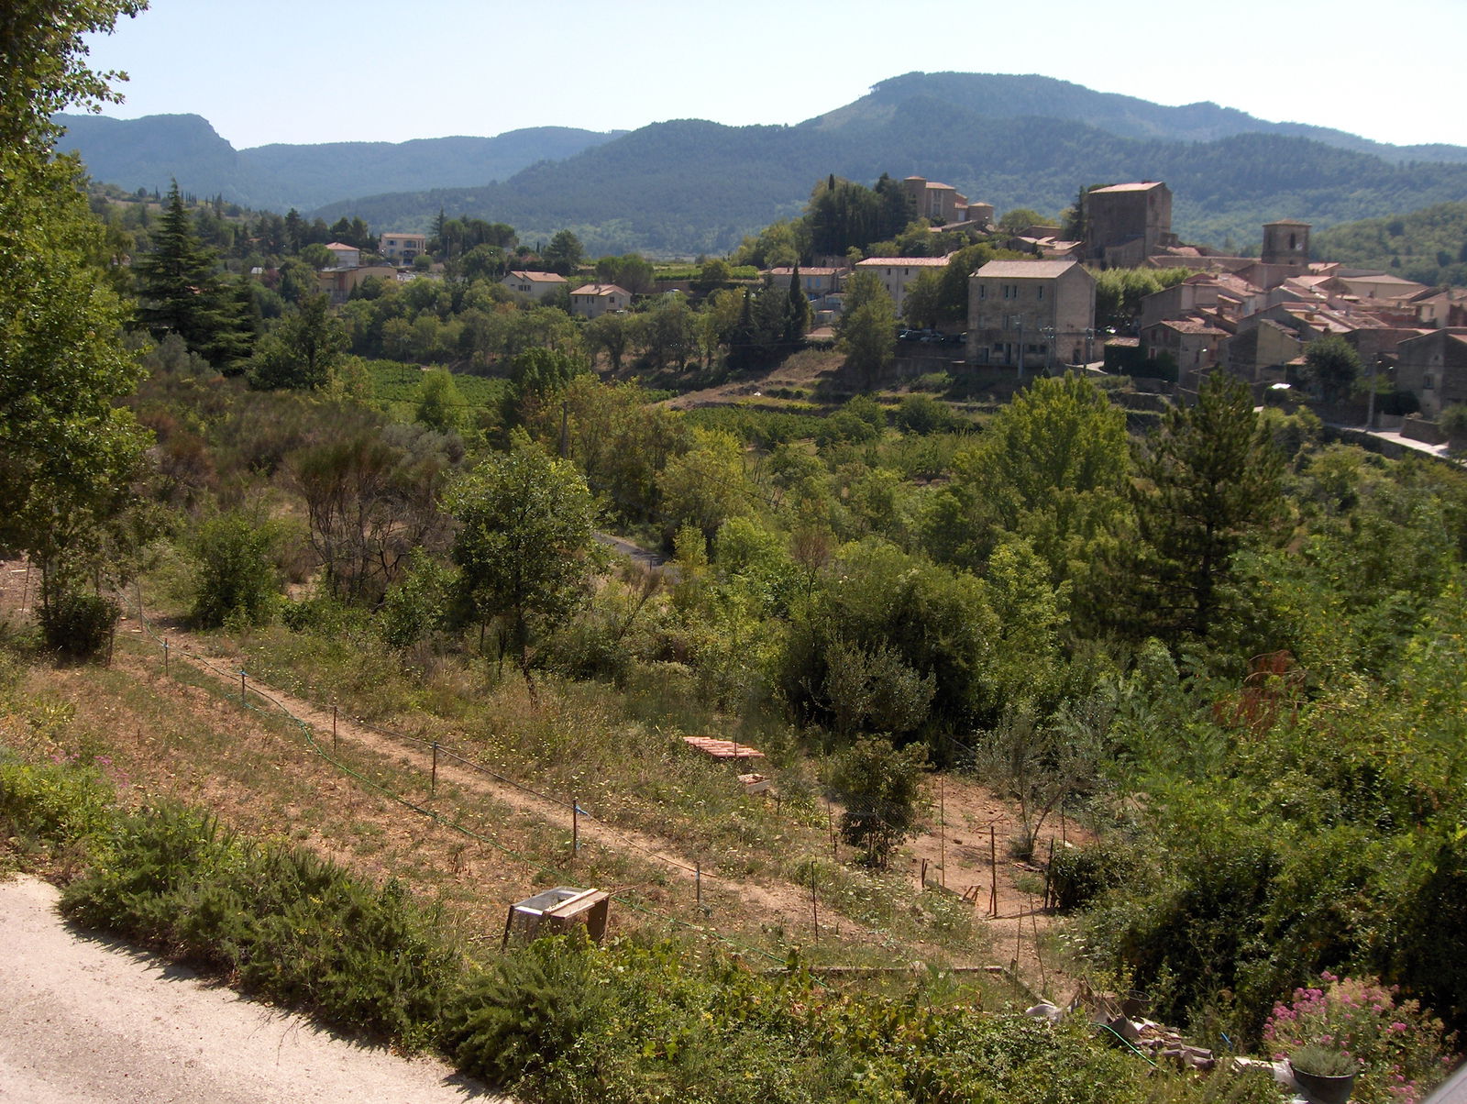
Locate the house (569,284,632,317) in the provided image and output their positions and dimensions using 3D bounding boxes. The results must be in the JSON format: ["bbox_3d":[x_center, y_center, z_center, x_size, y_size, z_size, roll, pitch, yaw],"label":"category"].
[{"bbox_3d":[-27.597,-51.987,345.000,10.000,7.600,10.000,8,13,38],"label":"house"}]

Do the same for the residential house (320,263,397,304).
[{"bbox_3d":[-94.100,-66.920,415.000,13.710,9.170,14.200,8,11,42],"label":"residential house"}]

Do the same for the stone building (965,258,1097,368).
[{"bbox_3d":[40.130,-31.950,222.000,12.110,13.730,14.080,6,9,31],"label":"stone building"}]

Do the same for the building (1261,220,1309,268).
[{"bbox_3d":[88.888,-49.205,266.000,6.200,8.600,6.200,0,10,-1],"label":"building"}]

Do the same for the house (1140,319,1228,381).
[{"bbox_3d":[58.680,-26.240,215.000,7.590,8.050,7.300,-3,9,-25],"label":"house"}]

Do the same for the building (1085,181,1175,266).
[{"bbox_3d":[63.777,-52.508,265.000,10.800,14.000,9.000,8,13,40],"label":"building"}]

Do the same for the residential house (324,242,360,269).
[{"bbox_3d":[-103.184,-77.754,435.000,10.200,7.400,9.000,-2,10,-8],"label":"residential house"}]

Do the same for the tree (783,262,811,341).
[{"bbox_3d":[9.970,-38.620,257.000,4.090,12.460,4.090,1,8,0],"label":"tree"}]

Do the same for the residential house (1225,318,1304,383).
[{"bbox_3d":[67.040,-25.360,209.000,6.600,7.850,6.030,-2,9,-21],"label":"residential house"}]

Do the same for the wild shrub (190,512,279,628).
[{"bbox_3d":[-13.120,0.470,43.500,2.350,3.040,2.350,1,8,0],"label":"wild shrub"}]

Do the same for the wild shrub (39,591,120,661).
[{"bbox_3d":[-12.666,1.441,32.000,1.550,1.400,1.500,0,10,0],"label":"wild shrub"}]

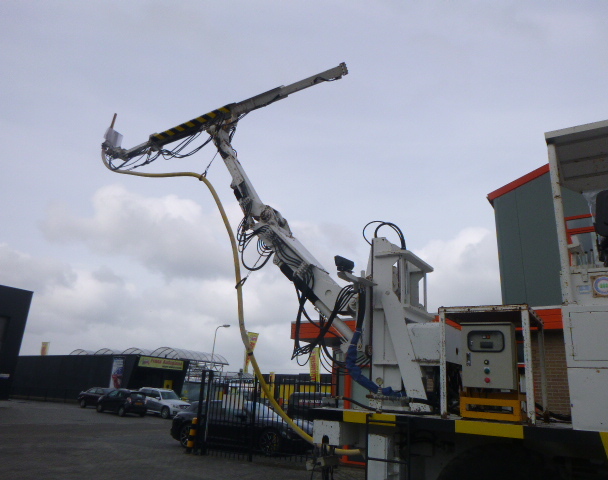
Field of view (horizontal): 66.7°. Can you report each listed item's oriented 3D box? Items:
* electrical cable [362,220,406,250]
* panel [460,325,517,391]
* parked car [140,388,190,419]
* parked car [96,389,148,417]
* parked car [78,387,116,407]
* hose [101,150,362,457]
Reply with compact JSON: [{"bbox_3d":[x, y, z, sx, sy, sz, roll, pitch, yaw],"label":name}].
[{"bbox_3d":[1.002,-0.050,5.750,0.560,0.380,0.300,-9,-22,31],"label":"electrical cable"},{"bbox_3d":[1.528,0.949,3.798,0.390,0.500,0.190,-7,-21,32],"label":"panel"},{"bbox_3d":[-9.390,10.840,30.770,4.450,1.670,1.830,-9,-22,31],"label":"parked car"},{"bbox_3d":[-11.564,10.352,29.501,3.850,1.500,1.680,-11,-23,35],"label":"parked car"},{"bbox_3d":[-16.000,12.548,36.621,4.350,1.460,1.750,-8,-22,30],"label":"parked car"},{"bbox_3d":[-1.497,0.371,6.396,4.606,4.450,0.840,-3,-19,19],"label":"hose"}]

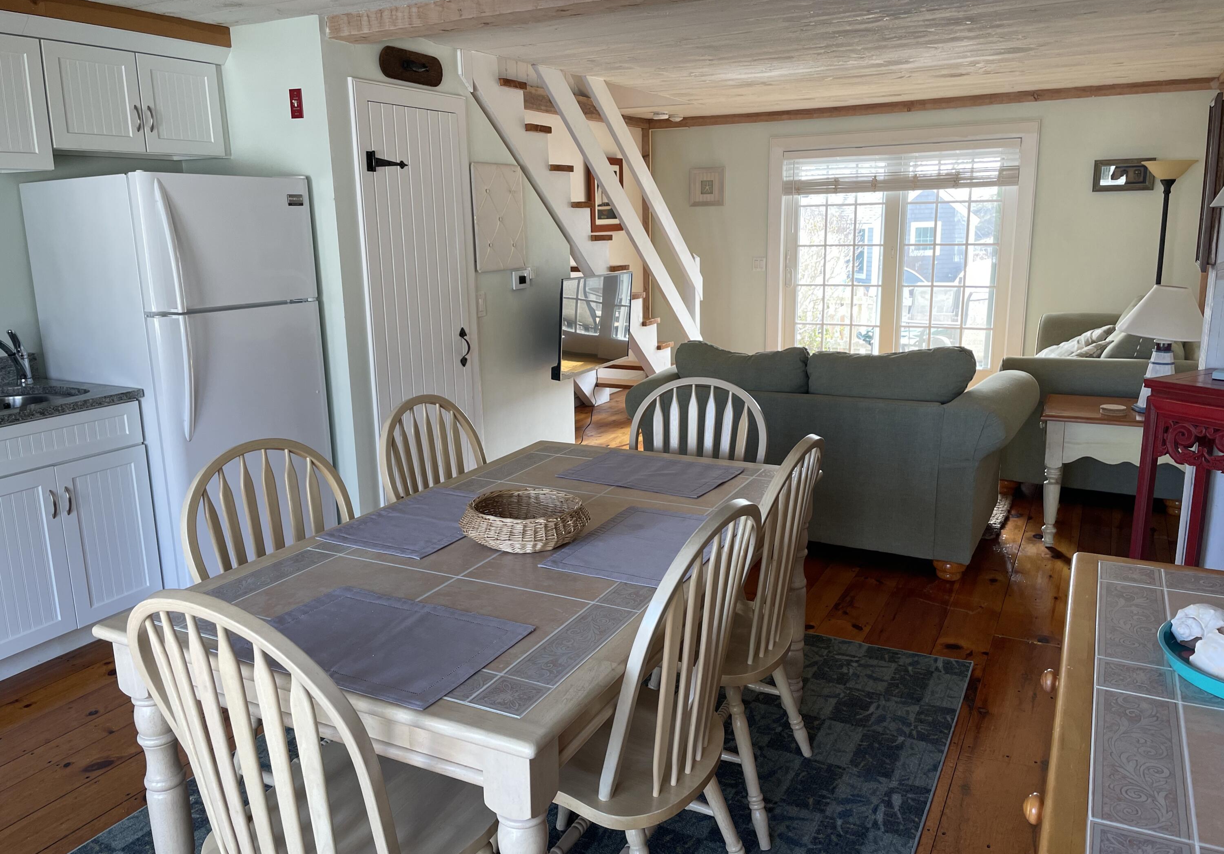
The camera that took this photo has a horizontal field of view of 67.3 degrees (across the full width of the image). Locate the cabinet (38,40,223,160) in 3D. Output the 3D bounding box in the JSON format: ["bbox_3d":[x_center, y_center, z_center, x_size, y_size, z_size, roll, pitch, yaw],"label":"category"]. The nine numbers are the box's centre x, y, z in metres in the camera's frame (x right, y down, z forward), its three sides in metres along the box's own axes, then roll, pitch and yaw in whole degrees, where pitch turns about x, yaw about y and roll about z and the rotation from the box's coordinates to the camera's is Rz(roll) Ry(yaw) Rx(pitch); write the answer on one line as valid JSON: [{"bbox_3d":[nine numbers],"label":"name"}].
[{"bbox_3d":[-2.001,-1.298,3.732,0.340,0.390,0.775,6,14,28],"label":"cabinet"}]

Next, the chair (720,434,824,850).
[{"bbox_3d":[0.258,0.490,2.439,0.520,0.985,0.480,5,14,26],"label":"chair"}]

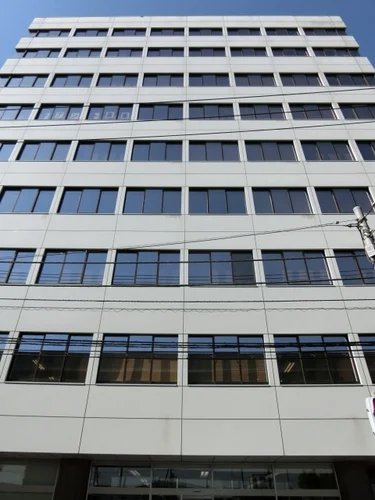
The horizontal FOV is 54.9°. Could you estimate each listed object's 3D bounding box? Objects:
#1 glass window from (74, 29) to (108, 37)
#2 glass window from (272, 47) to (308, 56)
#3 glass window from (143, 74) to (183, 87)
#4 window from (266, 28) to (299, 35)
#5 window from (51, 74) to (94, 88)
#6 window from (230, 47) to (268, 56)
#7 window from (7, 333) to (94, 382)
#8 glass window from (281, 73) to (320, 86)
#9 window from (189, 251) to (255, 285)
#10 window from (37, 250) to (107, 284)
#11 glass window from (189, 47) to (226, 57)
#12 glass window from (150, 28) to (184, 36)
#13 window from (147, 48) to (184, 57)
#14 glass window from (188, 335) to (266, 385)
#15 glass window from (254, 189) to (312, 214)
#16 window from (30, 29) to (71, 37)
[{"bbox_3d":[-7.220,-16.366,27.323,2.546,1.480,0.200,0,-38,0],"label":"glass window"},{"bbox_3d":[6.951,-13.263,24.360,2.440,1.650,0.150,0,-38,0],"label":"glass window"},{"bbox_3d":[-1.492,-10.636,22.843,2.546,1.707,0.200,0,-38,0],"label":"glass window"},{"bbox_3d":[7.365,-16.793,28.021,2.611,1.671,0.150,0,-38,0],"label":"window"},{"bbox_3d":[-7.502,-11.034,23.666,2.681,1.777,0.150,0,-38,0],"label":"window"},{"bbox_3d":[4.151,-13.269,24.374,2.440,1.650,0.150,0,-38,0],"label":"window"},{"bbox_3d":[-4.451,3.581,11.834,2.546,1.668,0.200,0,-38,0],"label":"window"},{"bbox_3d":[7.148,-10.632,22.786,2.546,1.707,0.200,0,-38,0],"label":"glass window"},{"bbox_3d":[1.325,0.714,14.022,2.546,1.678,0.200,0,-38,0],"label":"window"},{"bbox_3d":[-4.334,0.696,13.687,2.440,1.650,0.150,0,-38,0],"label":"window"},{"bbox_3d":[1.453,-14.127,25.999,2.629,1.673,0.150,0,-38,0],"label":"glass window"},{"bbox_3d":[-1.433,-15.879,26.398,2.440,1.650,0.150,0,-38,0],"label":"glass window"},{"bbox_3d":[-1.528,-14.132,26.020,2.633,1.673,0.150,0,-38,0],"label":"window"},{"bbox_3d":[1.250,3.495,11.518,2.440,1.650,0.150,0,-38,0],"label":"glass window"},{"bbox_3d":[4.221,-2.164,16.236,2.546,1.735,0.200,0,-38,0],"label":"glass window"},{"bbox_3d":[-10.273,-16.368,27.344,2.892,1.480,0.200,0,-38,0],"label":"window"}]

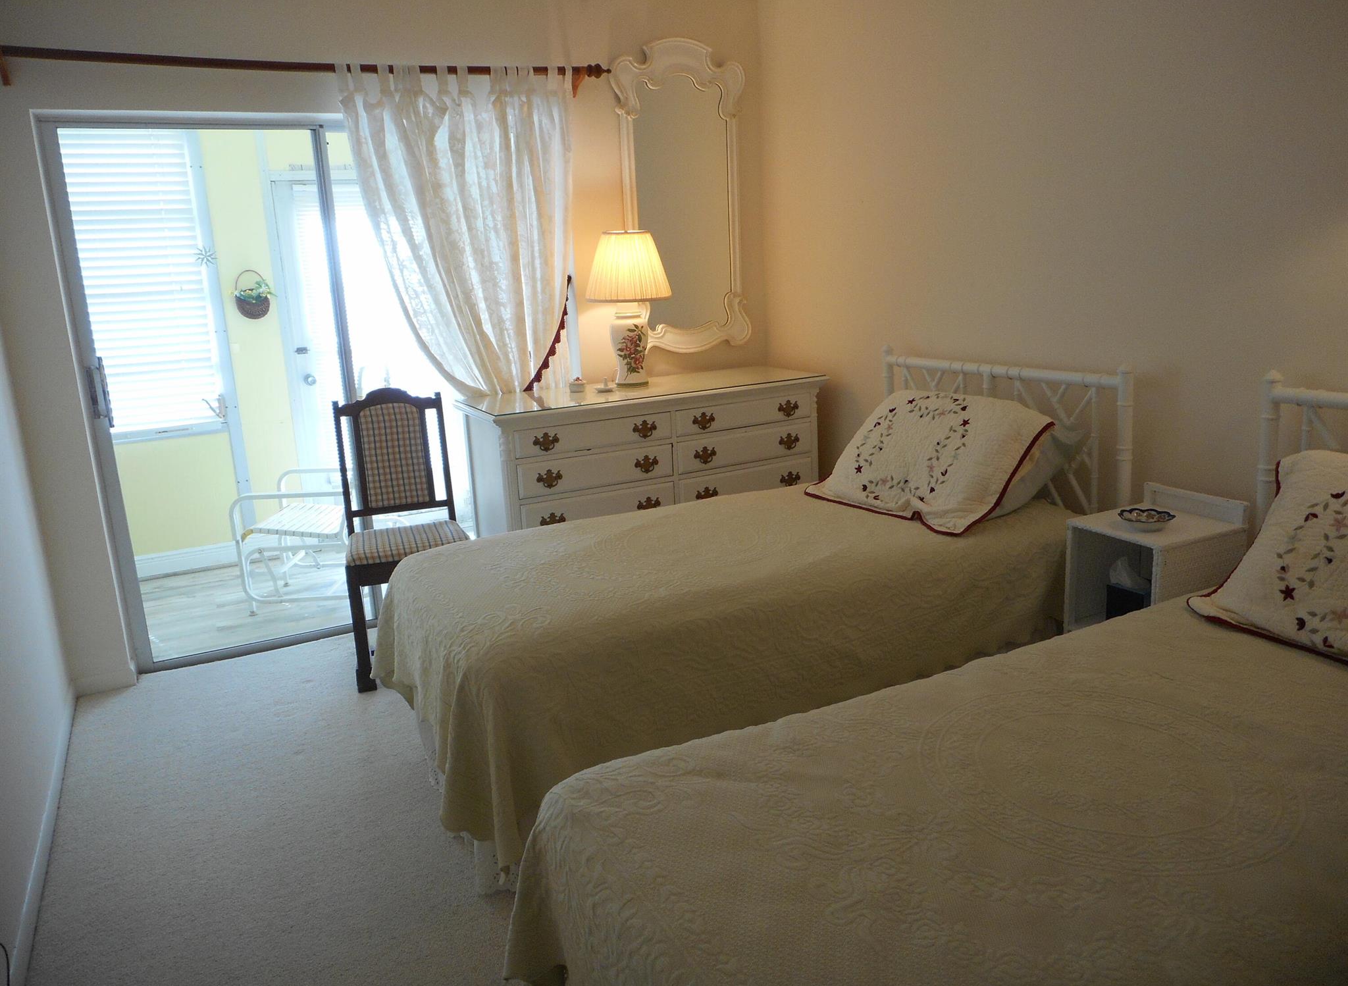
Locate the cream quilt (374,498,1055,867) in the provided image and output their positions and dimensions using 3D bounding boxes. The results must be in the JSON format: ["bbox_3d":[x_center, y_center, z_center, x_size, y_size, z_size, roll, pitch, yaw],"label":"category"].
[{"bbox_3d":[0.150,0.372,2.949,1.897,0.512,1.078,-9,14,-26],"label":"cream quilt"}]

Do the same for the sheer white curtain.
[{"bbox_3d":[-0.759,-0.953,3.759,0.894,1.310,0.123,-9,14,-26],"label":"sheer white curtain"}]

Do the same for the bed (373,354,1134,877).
[{"bbox_3d":[0.199,0.190,2.930,2.020,1.046,1.106,-9,14,-26],"label":"bed"}]

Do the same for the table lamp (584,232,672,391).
[{"bbox_3d":[-0.180,-0.736,3.924,0.378,0.614,0.378,-3,13,1],"label":"table lamp"}]

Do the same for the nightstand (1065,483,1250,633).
[{"bbox_3d":[1.301,0.366,2.679,0.341,0.703,0.317,-9,14,-26],"label":"nightstand"}]

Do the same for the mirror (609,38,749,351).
[{"bbox_3d":[0.038,-1.249,4.153,0.610,1.276,0.061,-9,14,-26],"label":"mirror"}]

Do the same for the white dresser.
[{"bbox_3d":[-0.081,0.029,3.995,1.420,0.917,0.553,-9,14,-26],"label":"white dresser"}]

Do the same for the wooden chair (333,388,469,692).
[{"bbox_3d":[-0.988,0.140,3.537,0.457,0.996,0.505,-7,13,-18],"label":"wooden chair"}]

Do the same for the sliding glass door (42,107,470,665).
[{"bbox_3d":[-1.263,-0.412,3.839,1.829,1.966,0.109,-9,14,-26],"label":"sliding glass door"}]

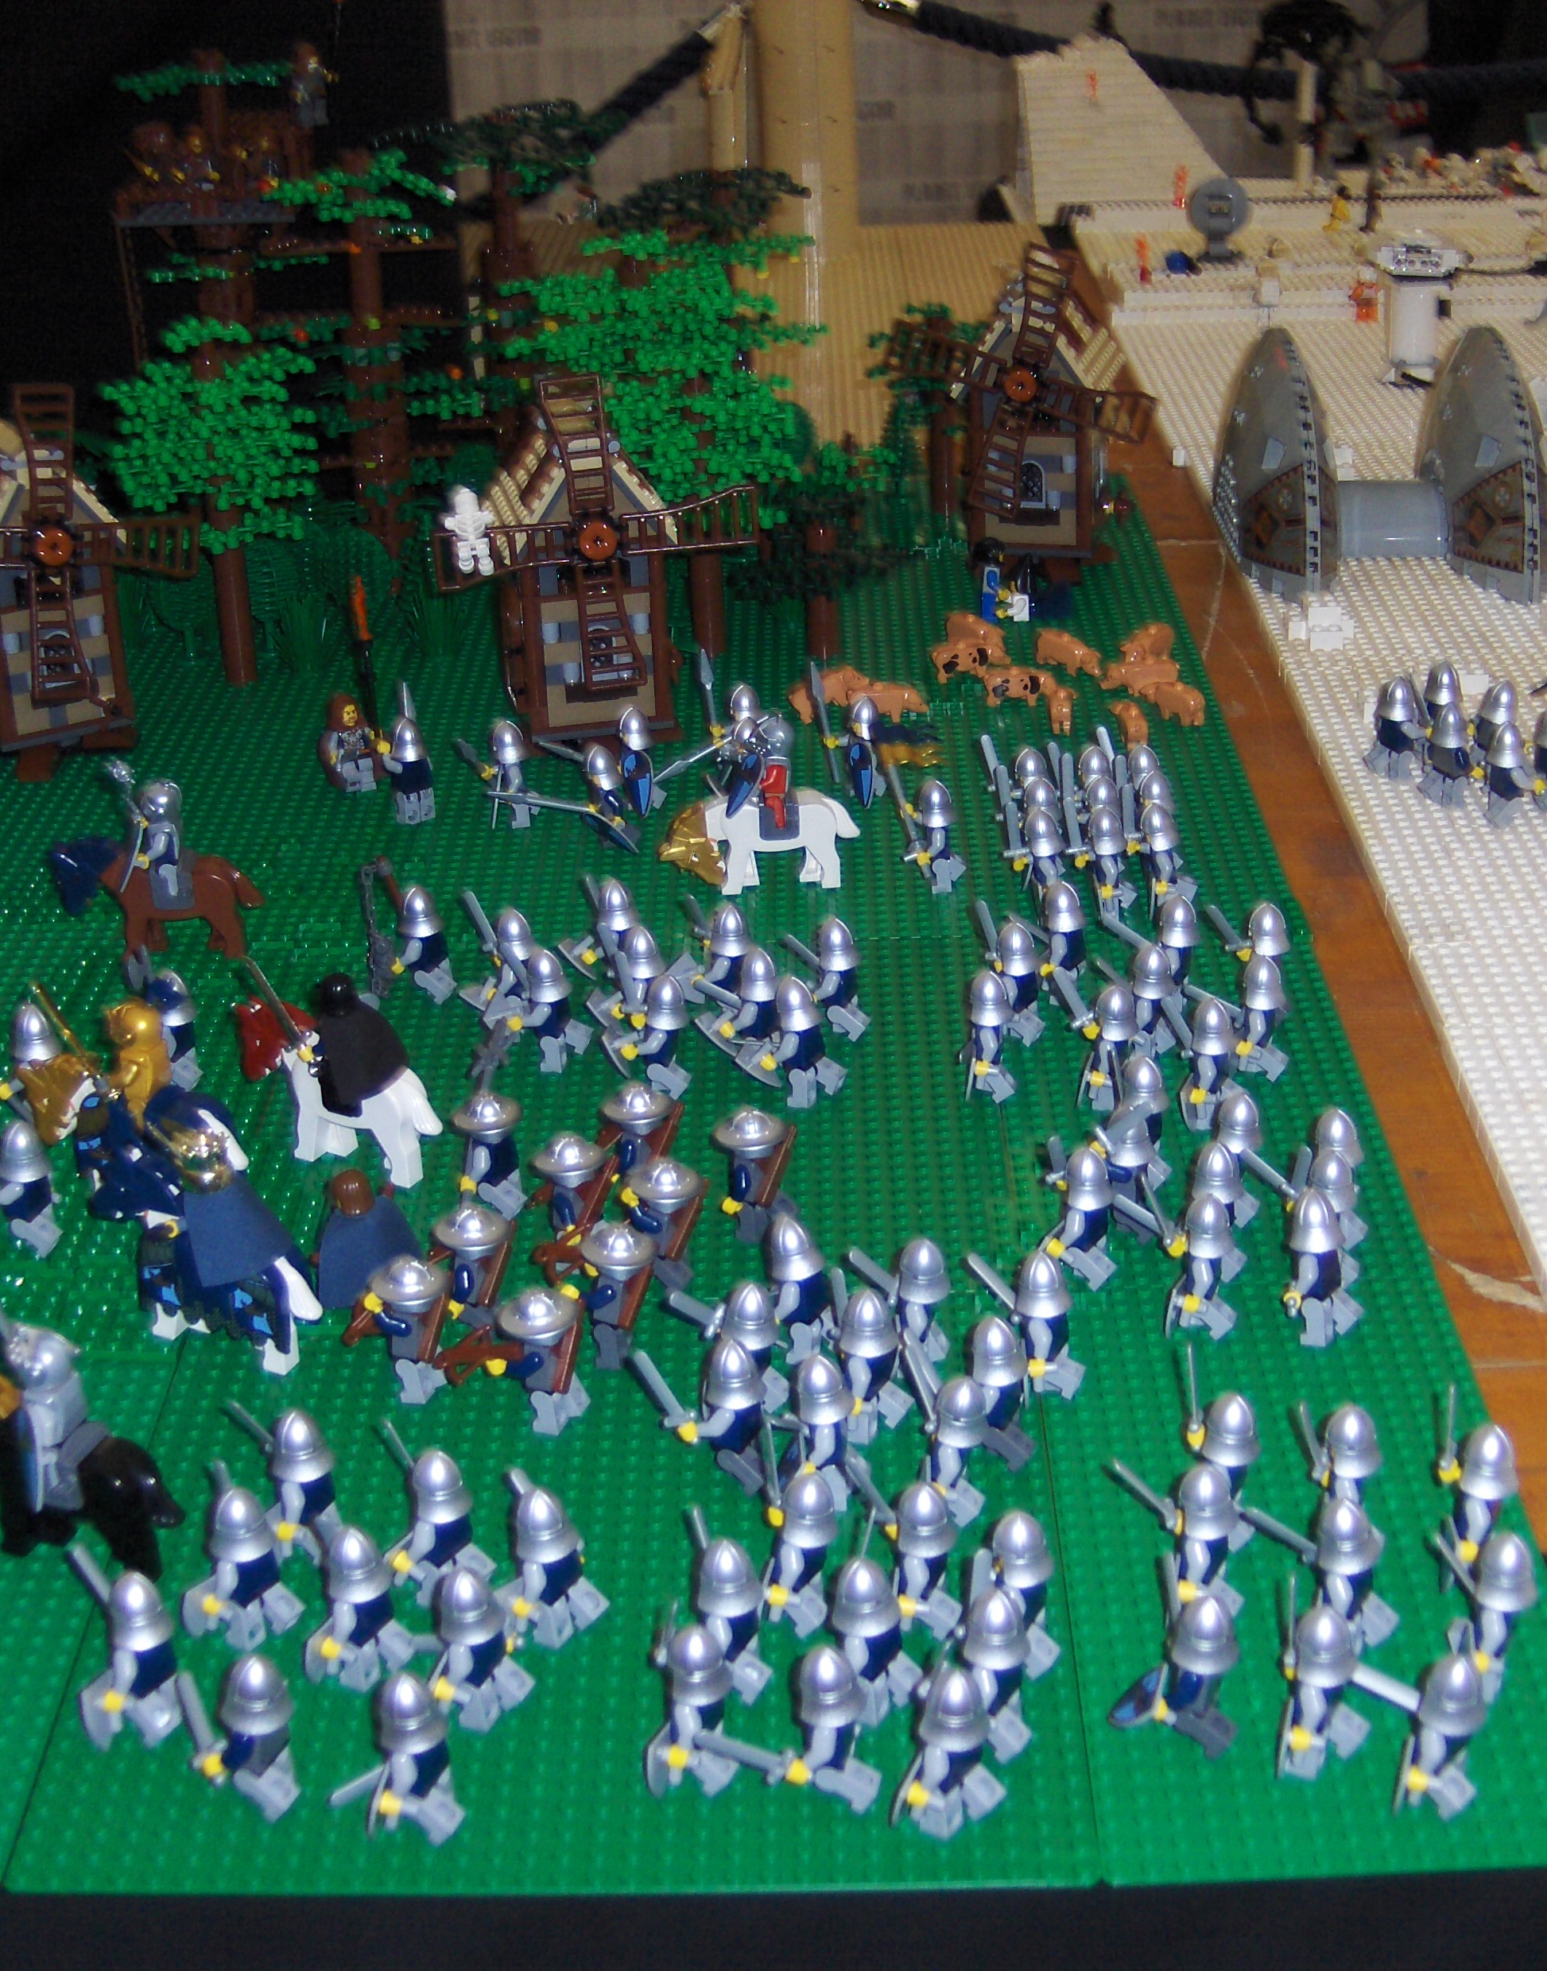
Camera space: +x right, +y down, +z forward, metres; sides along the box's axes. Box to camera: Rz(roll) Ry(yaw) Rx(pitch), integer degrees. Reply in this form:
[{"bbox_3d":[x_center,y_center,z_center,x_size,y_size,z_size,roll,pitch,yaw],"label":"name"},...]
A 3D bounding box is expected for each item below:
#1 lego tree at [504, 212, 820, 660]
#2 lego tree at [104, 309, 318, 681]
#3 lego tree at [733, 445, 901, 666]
[{"bbox_3d":[-0.053,-0.267,1.302,0.152,0.213,0.135,-1,27,1],"label":"lego tree"},{"bbox_3d":[-0.266,-0.230,1.279,0.102,0.176,0.096,-1,27,1],"label":"lego tree"},{"bbox_3d":[0.021,-0.213,1.313,0.088,0.105,0.082,-1,27,1],"label":"lego tree"}]

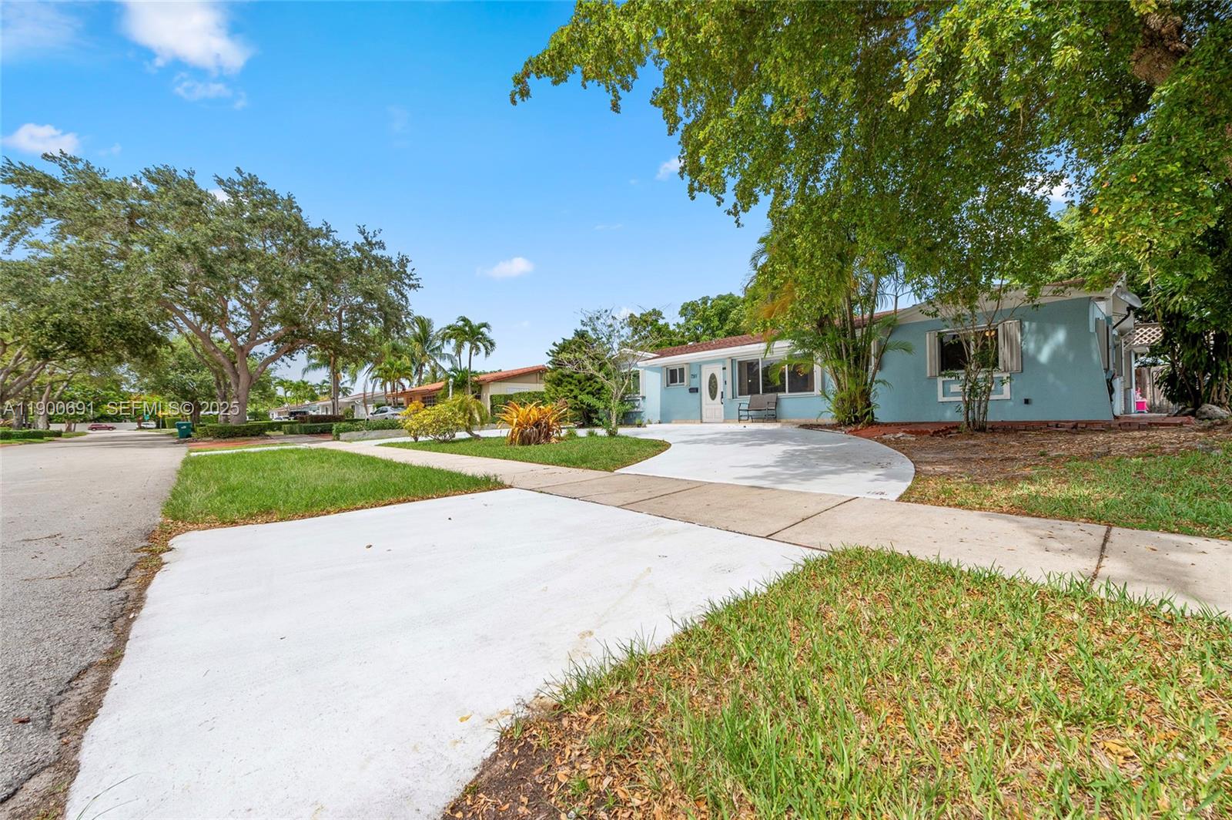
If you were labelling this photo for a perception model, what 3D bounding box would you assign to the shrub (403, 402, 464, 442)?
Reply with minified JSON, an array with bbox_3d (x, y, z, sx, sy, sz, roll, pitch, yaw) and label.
[{"bbox_3d":[-5.525,0.371,14.500,1.850,1.210,1.500,0,-1,-21],"label":"shrub"}]

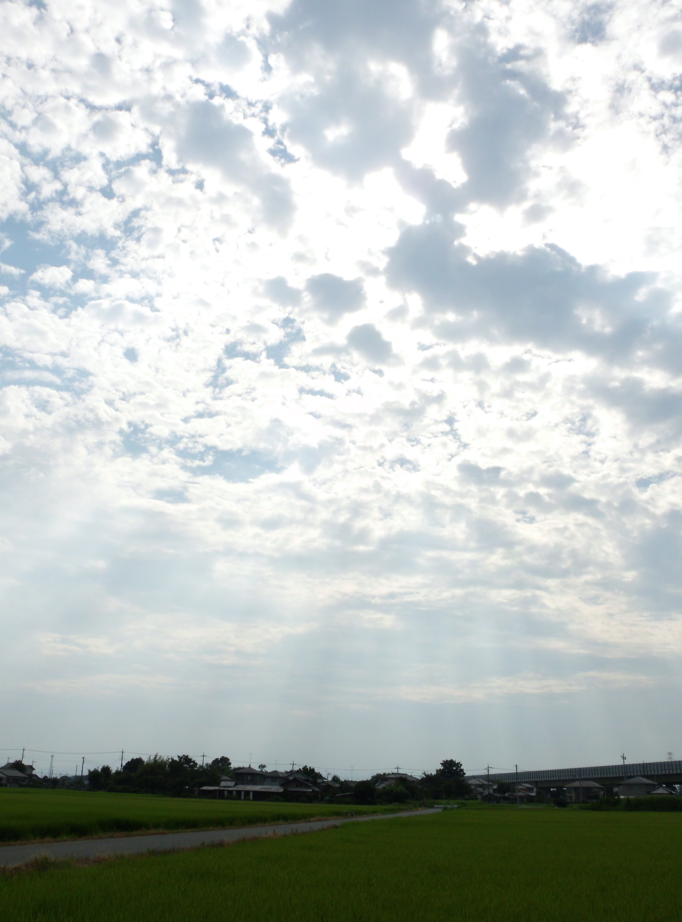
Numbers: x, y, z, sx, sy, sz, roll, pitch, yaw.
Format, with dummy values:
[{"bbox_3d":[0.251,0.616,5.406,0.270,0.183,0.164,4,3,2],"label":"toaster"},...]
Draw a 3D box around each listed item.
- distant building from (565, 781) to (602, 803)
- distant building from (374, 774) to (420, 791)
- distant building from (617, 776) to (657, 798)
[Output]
[{"bbox_3d":[79.891,108.683,260.599,11.700,7.300,8.800,-5,-23,15],"label":"distant building"},{"bbox_3d":[16.743,95.768,233.561,12.600,7.500,9.500,0,-23,4],"label":"distant building"},{"bbox_3d":[82.740,91.461,220.599,10.000,7.300,8.800,-6,-24,18],"label":"distant building"}]

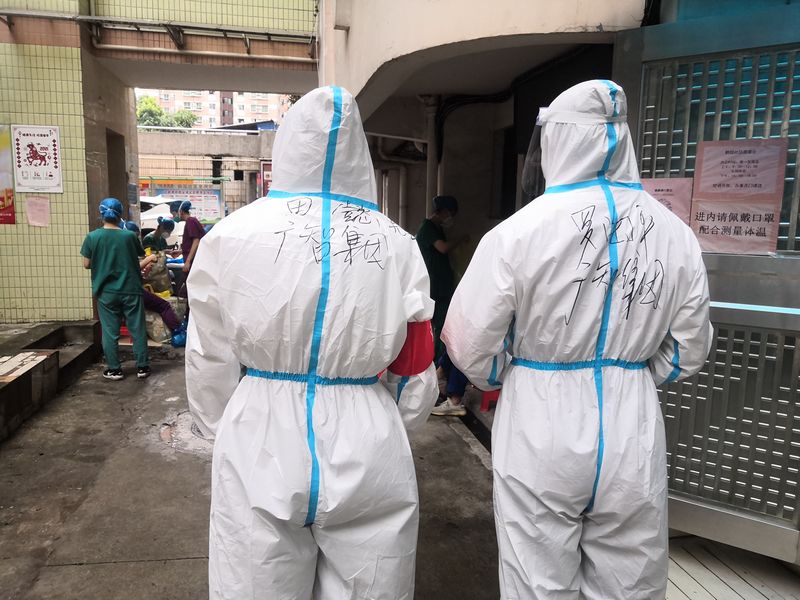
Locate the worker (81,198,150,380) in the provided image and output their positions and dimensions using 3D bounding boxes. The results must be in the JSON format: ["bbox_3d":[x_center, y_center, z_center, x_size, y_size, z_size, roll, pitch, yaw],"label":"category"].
[{"bbox_3d":[-2.532,-0.098,5.600,0.520,1.640,0.360,0,8,-7],"label":"worker"}]

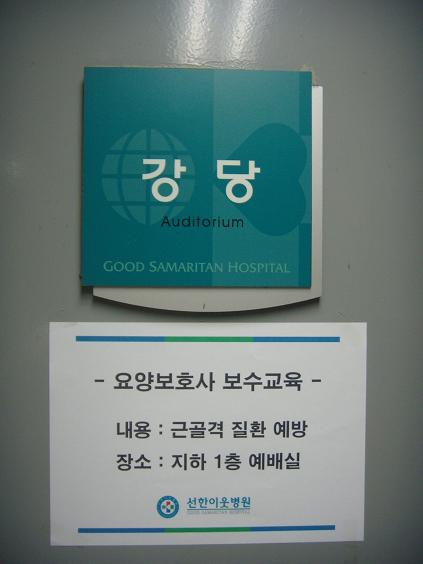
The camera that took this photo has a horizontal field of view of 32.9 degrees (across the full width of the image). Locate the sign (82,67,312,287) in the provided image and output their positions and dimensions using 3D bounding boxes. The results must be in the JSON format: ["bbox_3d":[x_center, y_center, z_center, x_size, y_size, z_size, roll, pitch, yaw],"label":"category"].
[{"bbox_3d":[-0.013,-0.095,0.659,0.210,0.200,0.013,0,1,-3],"label":"sign"}]

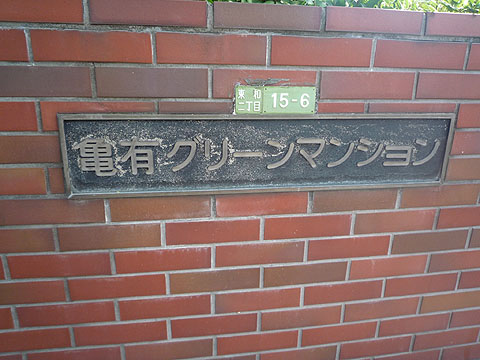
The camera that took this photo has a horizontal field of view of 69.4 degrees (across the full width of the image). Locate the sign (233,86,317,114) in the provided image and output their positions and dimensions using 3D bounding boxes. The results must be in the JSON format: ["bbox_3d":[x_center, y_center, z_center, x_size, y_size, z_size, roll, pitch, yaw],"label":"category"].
[{"bbox_3d":[0.079,-0.176,0.766,0.181,0.059,0.012,-2,17,-8],"label":"sign"}]

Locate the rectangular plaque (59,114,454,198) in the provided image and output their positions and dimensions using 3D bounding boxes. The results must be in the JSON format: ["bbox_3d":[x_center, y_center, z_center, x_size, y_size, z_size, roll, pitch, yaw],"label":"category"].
[{"bbox_3d":[0.072,-0.064,0.800,0.891,0.178,0.028,-2,17,-8],"label":"rectangular plaque"}]

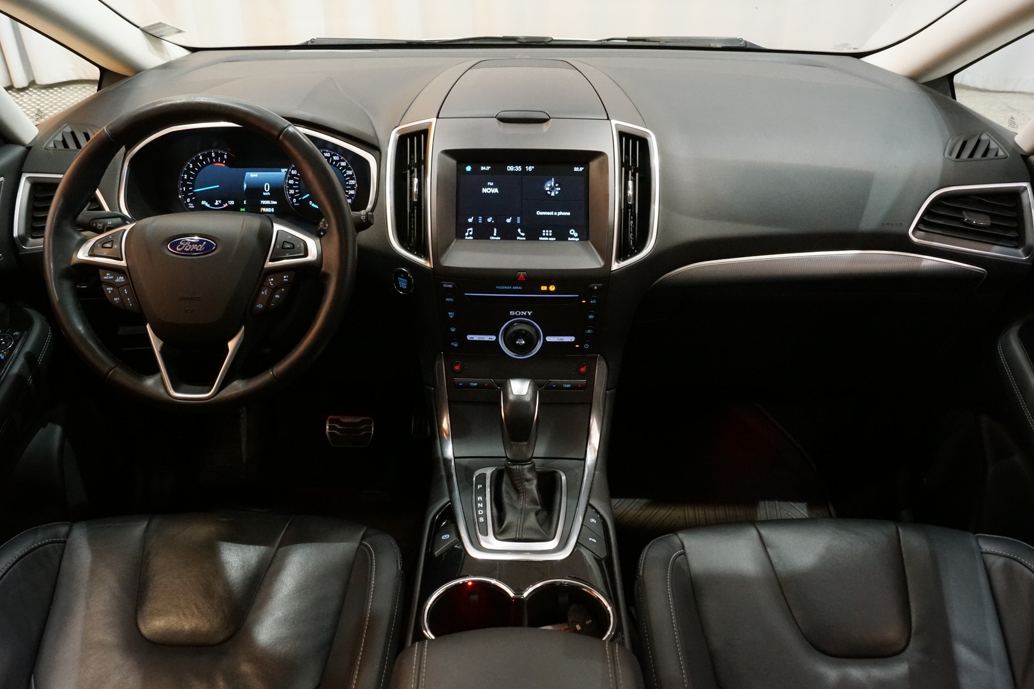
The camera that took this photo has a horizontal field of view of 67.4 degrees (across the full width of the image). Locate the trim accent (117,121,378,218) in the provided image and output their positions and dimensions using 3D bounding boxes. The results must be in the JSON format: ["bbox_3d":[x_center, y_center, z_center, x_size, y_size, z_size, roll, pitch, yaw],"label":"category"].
[{"bbox_3d":[-0.366,-0.236,1.060,0.352,0.135,0.040,1,7,0],"label":"trim accent"}]

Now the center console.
[{"bbox_3d":[0.005,-0.029,0.932,0.355,0.490,0.920,0,27,0],"label":"center console"}]

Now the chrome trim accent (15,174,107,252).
[{"bbox_3d":[-0.605,-0.179,1.045,0.137,0.107,0.035,-2,13,-4],"label":"chrome trim accent"}]

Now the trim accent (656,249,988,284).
[{"bbox_3d":[0.415,-0.104,1.055,0.450,0.050,0.045,0,17,0],"label":"trim accent"}]

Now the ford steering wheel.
[{"bbox_3d":[-0.377,-0.114,0.943,0.372,0.370,0.100,0,2,0],"label":"ford steering wheel"}]

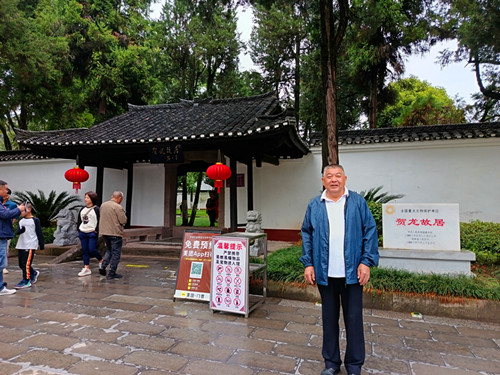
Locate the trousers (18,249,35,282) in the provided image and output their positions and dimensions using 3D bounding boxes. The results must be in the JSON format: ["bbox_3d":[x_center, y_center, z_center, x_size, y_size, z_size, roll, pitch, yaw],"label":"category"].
[{"bbox_3d":[-3.970,1.288,6.202,0.340,0.640,0.320,3,-5,-35],"label":"trousers"}]

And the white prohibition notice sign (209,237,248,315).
[{"bbox_3d":[-0.253,1.097,4.360,0.495,0.920,0.040,-1,-4,20],"label":"white prohibition notice sign"}]

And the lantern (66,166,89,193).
[{"bbox_3d":[-5.345,-0.225,10.700,0.680,0.800,0.680,-1,-4,20],"label":"lantern"}]

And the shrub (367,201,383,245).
[{"bbox_3d":[2.586,0.800,7.200,1.200,1.300,1.100,-1,-4,20],"label":"shrub"}]

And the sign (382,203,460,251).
[{"bbox_3d":[2.952,0.674,5.950,1.190,0.785,0.090,-1,-4,20],"label":"sign"}]

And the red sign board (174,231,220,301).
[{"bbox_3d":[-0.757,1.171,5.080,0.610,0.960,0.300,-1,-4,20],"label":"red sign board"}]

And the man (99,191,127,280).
[{"bbox_3d":[-2.686,0.930,6.831,0.540,1.680,0.420,-2,-5,30],"label":"man"}]

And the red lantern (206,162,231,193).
[{"bbox_3d":[-0.822,-0.261,9.250,0.670,0.820,0.670,0,-4,0],"label":"red lantern"}]

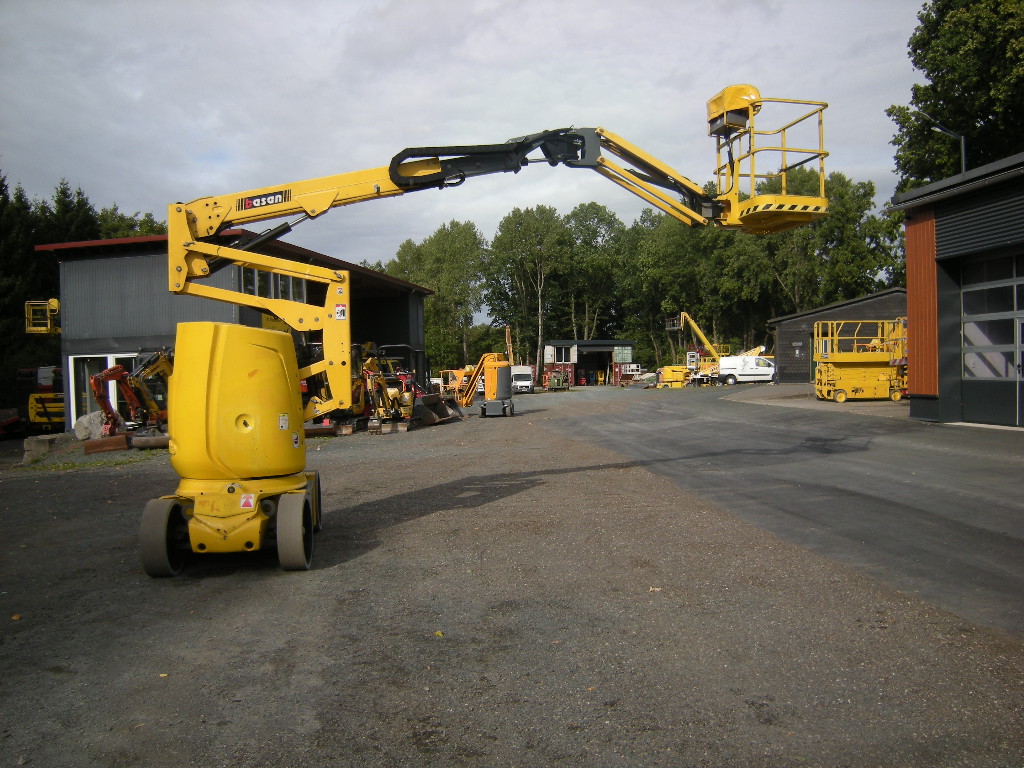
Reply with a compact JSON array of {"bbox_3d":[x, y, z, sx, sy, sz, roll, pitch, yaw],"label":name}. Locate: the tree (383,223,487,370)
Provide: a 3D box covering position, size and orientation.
[{"bbox_3d":[-9.400,-9.600,100.000,12.500,20.400,11.500,-1,1,0],"label":"tree"}]

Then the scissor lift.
[{"bbox_3d":[10.700,-0.720,25.300,2.500,2.500,1.200,-1,1,-2],"label":"scissor lift"}]

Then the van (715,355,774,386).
[{"bbox_3d":[16.800,-0.950,57.400,4.800,1.970,1.900,-1,1,12],"label":"van"}]

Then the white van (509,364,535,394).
[{"bbox_3d":[0.600,-0.450,83.000,2.100,2.650,5.900,-1,1,-9],"label":"white van"}]

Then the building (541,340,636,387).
[{"bbox_3d":[9.970,-2.700,106.000,10.800,5.750,7.500,-1,1,7],"label":"building"}]

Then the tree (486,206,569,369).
[{"bbox_3d":[1.900,-10.500,100.000,9.900,21.700,9.900,-1,1,0],"label":"tree"}]

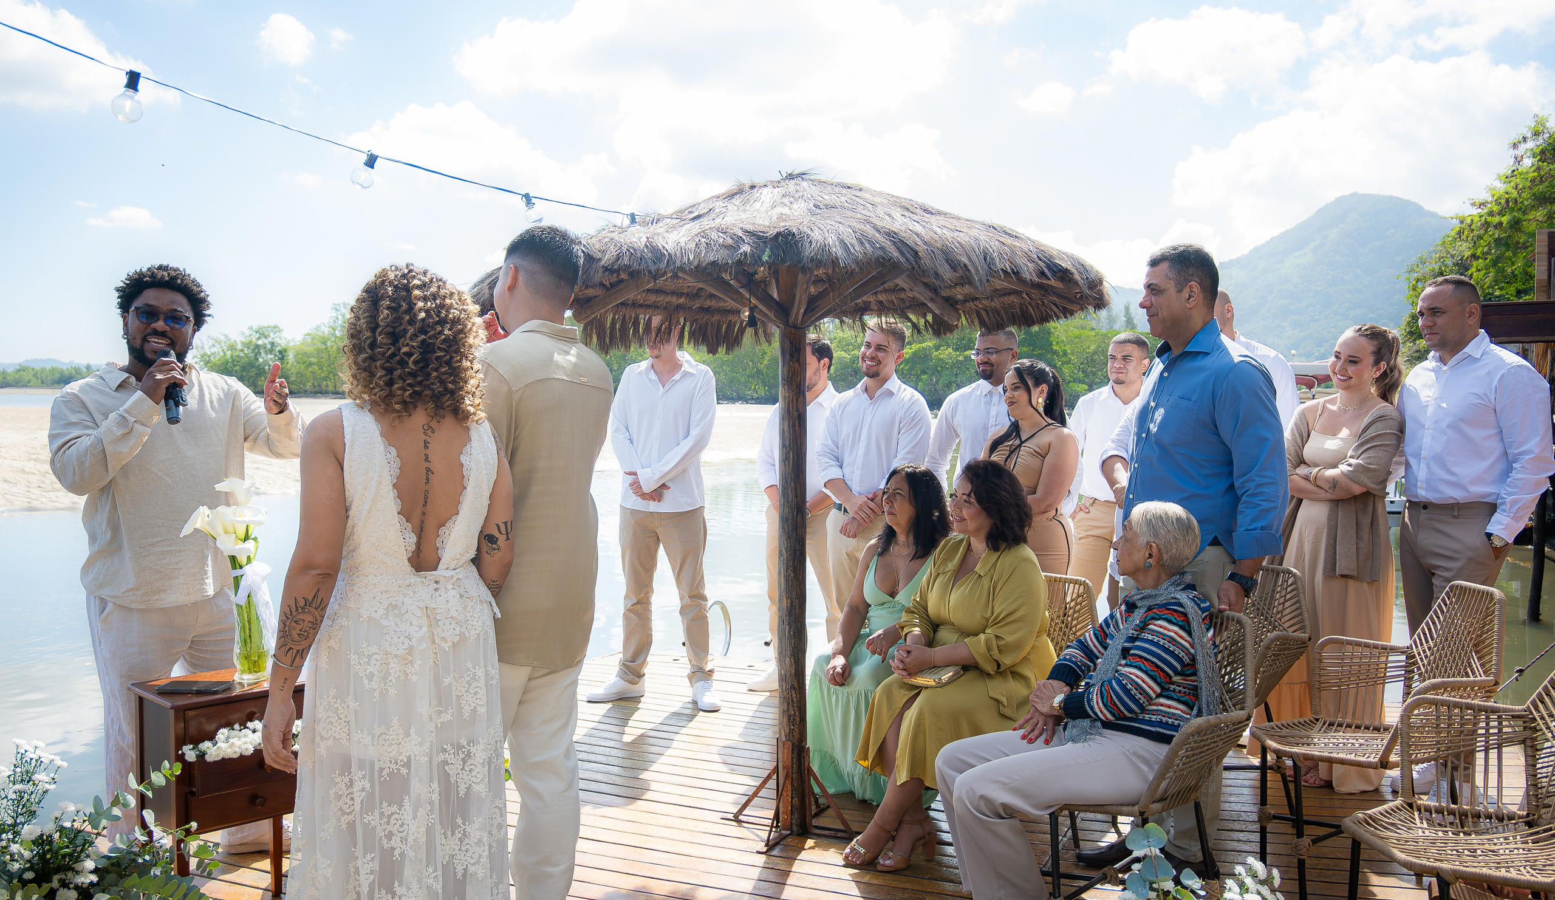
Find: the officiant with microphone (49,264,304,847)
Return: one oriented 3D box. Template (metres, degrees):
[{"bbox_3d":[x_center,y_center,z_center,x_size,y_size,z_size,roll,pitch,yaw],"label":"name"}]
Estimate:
[{"bbox_3d":[-1.800,0.337,3.625,0.660,1.770,0.480,-3,4,-38],"label":"officiant with microphone"}]

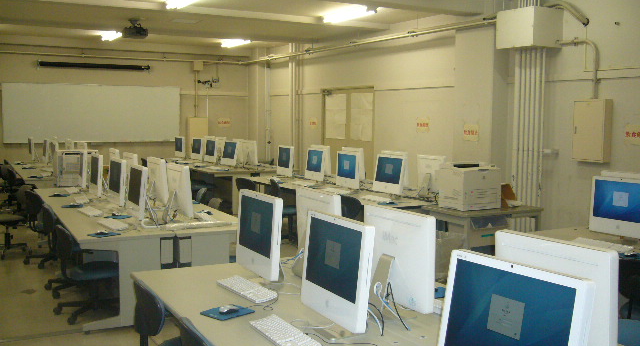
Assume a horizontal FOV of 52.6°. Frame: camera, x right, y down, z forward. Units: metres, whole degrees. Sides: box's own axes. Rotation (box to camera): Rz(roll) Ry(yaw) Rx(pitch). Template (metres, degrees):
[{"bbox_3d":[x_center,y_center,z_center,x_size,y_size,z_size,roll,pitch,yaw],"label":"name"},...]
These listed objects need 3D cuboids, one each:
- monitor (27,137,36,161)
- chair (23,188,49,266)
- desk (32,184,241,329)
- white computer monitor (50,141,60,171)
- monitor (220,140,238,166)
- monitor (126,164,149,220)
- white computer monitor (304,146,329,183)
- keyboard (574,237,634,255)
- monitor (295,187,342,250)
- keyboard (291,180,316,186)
[{"bbox_3d":[-5.283,-0.411,12.006,0.185,0.472,0.493,-2,5,-29],"label":"monitor"},{"bbox_3d":[-2.763,0.567,6.729,0.570,0.790,0.550,-3,6,-29],"label":"chair"},{"bbox_3d":[-1.950,0.656,6.556,1.400,0.680,3.600,-2,6,-28],"label":"desk"},{"bbox_3d":[-3.889,-0.221,9.602,0.180,0.455,0.490,-2,6,-28],"label":"white computer monitor"},{"bbox_3d":[-1.522,-0.314,11.259,0.185,0.472,0.493,-3,6,-33],"label":"monitor"},{"bbox_3d":[-1.450,0.186,5.339,0.185,0.472,0.493,-2,5,-27],"label":"monitor"},{"bbox_3d":[-0.021,-0.085,8.708,0.185,0.472,0.493,-2,5,-27],"label":"white computer monitor"},{"bbox_3d":[1.957,0.512,4.516,0.155,0.035,0.450,-3,6,-34],"label":"keyboard"},{"bbox_3d":[-0.033,0.350,3.750,0.180,0.480,0.490,-2,6,-27],"label":"monitor"},{"bbox_3d":[-0.227,0.143,8.596,0.158,0.032,0.455,-2,5,-29],"label":"keyboard"}]

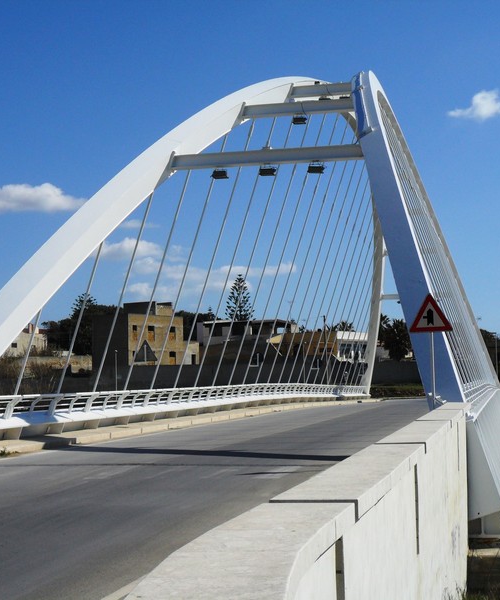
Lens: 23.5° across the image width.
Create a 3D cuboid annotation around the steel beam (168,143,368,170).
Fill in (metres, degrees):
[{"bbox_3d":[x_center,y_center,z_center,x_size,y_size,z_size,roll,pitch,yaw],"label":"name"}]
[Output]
[{"bbox_3d":[0.545,-4.710,39.350,6.400,0.420,0.300,-2,-4,12],"label":"steel beam"}]

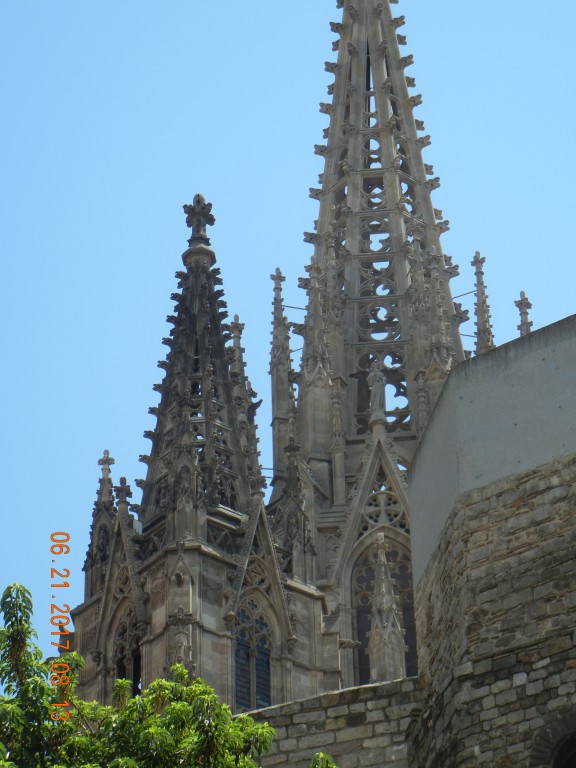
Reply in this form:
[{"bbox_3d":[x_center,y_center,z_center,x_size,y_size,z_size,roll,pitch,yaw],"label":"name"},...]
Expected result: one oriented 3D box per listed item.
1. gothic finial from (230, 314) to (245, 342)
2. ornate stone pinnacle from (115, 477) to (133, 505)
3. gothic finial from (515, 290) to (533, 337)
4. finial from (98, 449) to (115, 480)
[{"bbox_3d":[-1.604,-1.763,81.742,0.420,1.100,0.420,9,-37,-14],"label":"gothic finial"},{"bbox_3d":[-3.918,2.537,61.297,0.380,0.780,0.380,25,-43,-31],"label":"ornate stone pinnacle"},{"bbox_3d":[7.449,-2.230,81.408,0.500,1.800,0.500,-18,-39,22],"label":"gothic finial"},{"bbox_3d":[-4.502,1.997,63.840,0.400,0.920,0.400,-4,-36,4],"label":"finial"}]

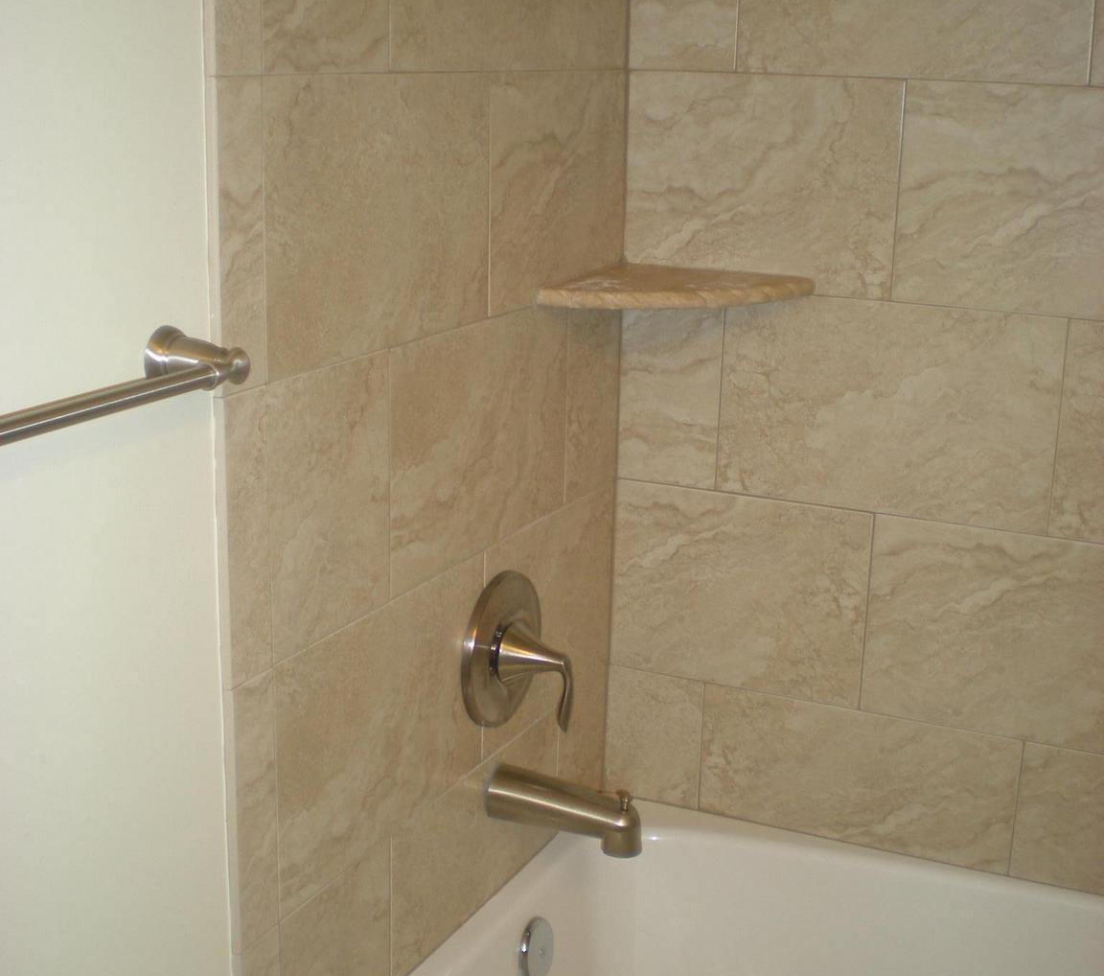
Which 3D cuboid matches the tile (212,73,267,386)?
[{"bbox_3d":[-0.254,-0.202,1.288,0.010,0.253,0.059,8,17,24],"label":"tile"}]

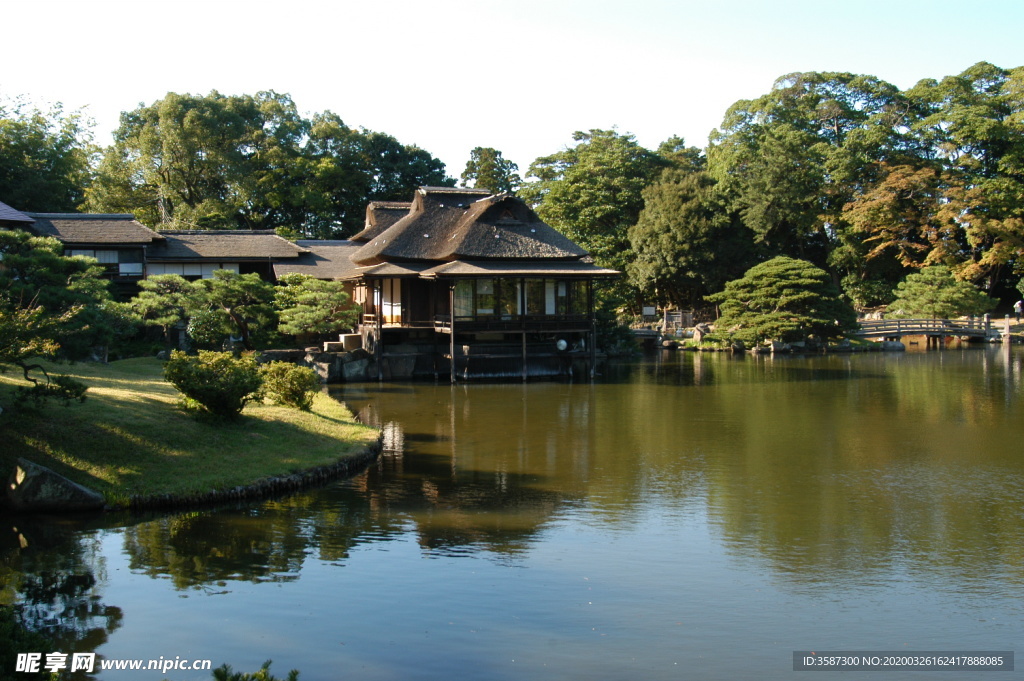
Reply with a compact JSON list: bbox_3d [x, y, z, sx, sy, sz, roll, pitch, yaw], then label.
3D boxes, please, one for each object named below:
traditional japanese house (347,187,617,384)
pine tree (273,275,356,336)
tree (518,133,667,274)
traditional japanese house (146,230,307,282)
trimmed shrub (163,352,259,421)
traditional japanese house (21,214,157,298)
[{"bbox_3d":[-2.302,-2.684,43.610,9.450,8.250,11.000,-1,2,-19],"label":"traditional japanese house"},{"bbox_3d":[-7.889,-1.298,41.500,3.500,2.900,3.200,-1,2,-11],"label":"pine tree"},{"bbox_3d":[7.487,-11.024,94.000,13.200,16.500,12.500,-1,2,0],"label":"tree"},{"bbox_3d":[-13.335,-3.399,48.300,7.200,3.700,5.000,-1,2,-18],"label":"traditional japanese house"},{"bbox_3d":[-6.535,0.974,22.400,2.100,1.450,1.900,-1,2,-17],"label":"trimmed shrub"},{"bbox_3d":[-19.060,-3.689,46.600,6.200,4.300,5.000,-1,2,-18],"label":"traditional japanese house"}]

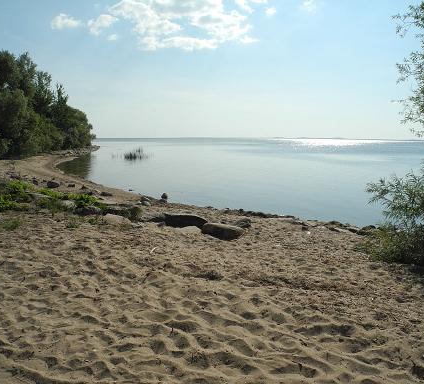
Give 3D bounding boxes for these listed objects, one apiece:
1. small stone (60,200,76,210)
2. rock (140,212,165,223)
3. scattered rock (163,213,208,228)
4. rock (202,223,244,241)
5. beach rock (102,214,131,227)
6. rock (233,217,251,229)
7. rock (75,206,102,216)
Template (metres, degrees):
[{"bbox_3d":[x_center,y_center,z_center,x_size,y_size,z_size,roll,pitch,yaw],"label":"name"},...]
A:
[{"bbox_3d":[-3.768,0.352,10.874,0.411,0.233,0.309,0,7,0],"label":"small stone"},{"bbox_3d":[-1.304,0.563,9.227,0.541,0.171,0.352,2,7,10],"label":"rock"},{"bbox_3d":[-0.535,0.584,8.682,0.825,0.248,0.495,3,8,20],"label":"scattered rock"},{"bbox_3d":[0.210,0.695,7.566,0.672,0.262,0.403,4,8,30],"label":"rock"},{"bbox_3d":[-2.033,0.583,8.812,0.538,0.211,0.350,2,8,15],"label":"beach rock"},{"bbox_3d":[0.607,0.637,8.517,0.361,0.186,0.289,0,7,0],"label":"rock"},{"bbox_3d":[-3.012,0.458,10.098,0.639,0.187,0.415,2,7,10],"label":"rock"}]

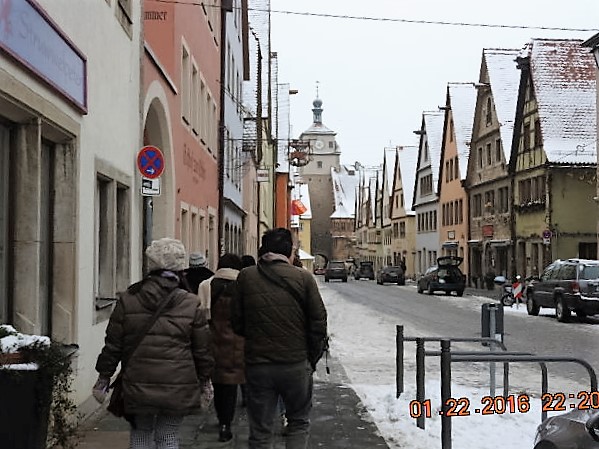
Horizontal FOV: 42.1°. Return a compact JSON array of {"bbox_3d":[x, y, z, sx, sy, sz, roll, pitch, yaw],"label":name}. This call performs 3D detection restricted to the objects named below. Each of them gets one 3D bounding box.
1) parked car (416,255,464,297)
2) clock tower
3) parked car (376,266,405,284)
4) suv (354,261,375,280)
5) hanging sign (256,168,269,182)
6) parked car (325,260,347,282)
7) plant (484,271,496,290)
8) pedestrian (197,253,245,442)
[{"bbox_3d":[7.450,2.750,41.300,1.780,1.950,4.450,0,-2,-1],"label":"parked car"},{"bbox_3d":[3.200,-6.400,129.500,6.700,29.600,6.700,0,-2,-3],"label":"clock tower"},{"bbox_3d":[7.270,4.100,62.600,1.780,1.460,4.400,0,-2,-1],"label":"parked car"},{"bbox_3d":[6.750,4.830,81.000,1.800,1.830,4.400,0,-2,-1],"label":"suv"},{"bbox_3d":[-1.547,-2.070,33.000,0.510,0.530,0.120,0,-2,0],"label":"hanging sign"},{"bbox_3d":[3.200,4.150,69.200,1.880,1.700,4.650,0,-2,0],"label":"parked car"},{"bbox_3d":[11.170,3.250,45.600,0.660,1.220,0.660,0,-2,-2],"label":"plant"},{"bbox_3d":[-0.610,1.075,6.950,0.560,1.660,0.400,0,-2,-2],"label":"pedestrian"}]

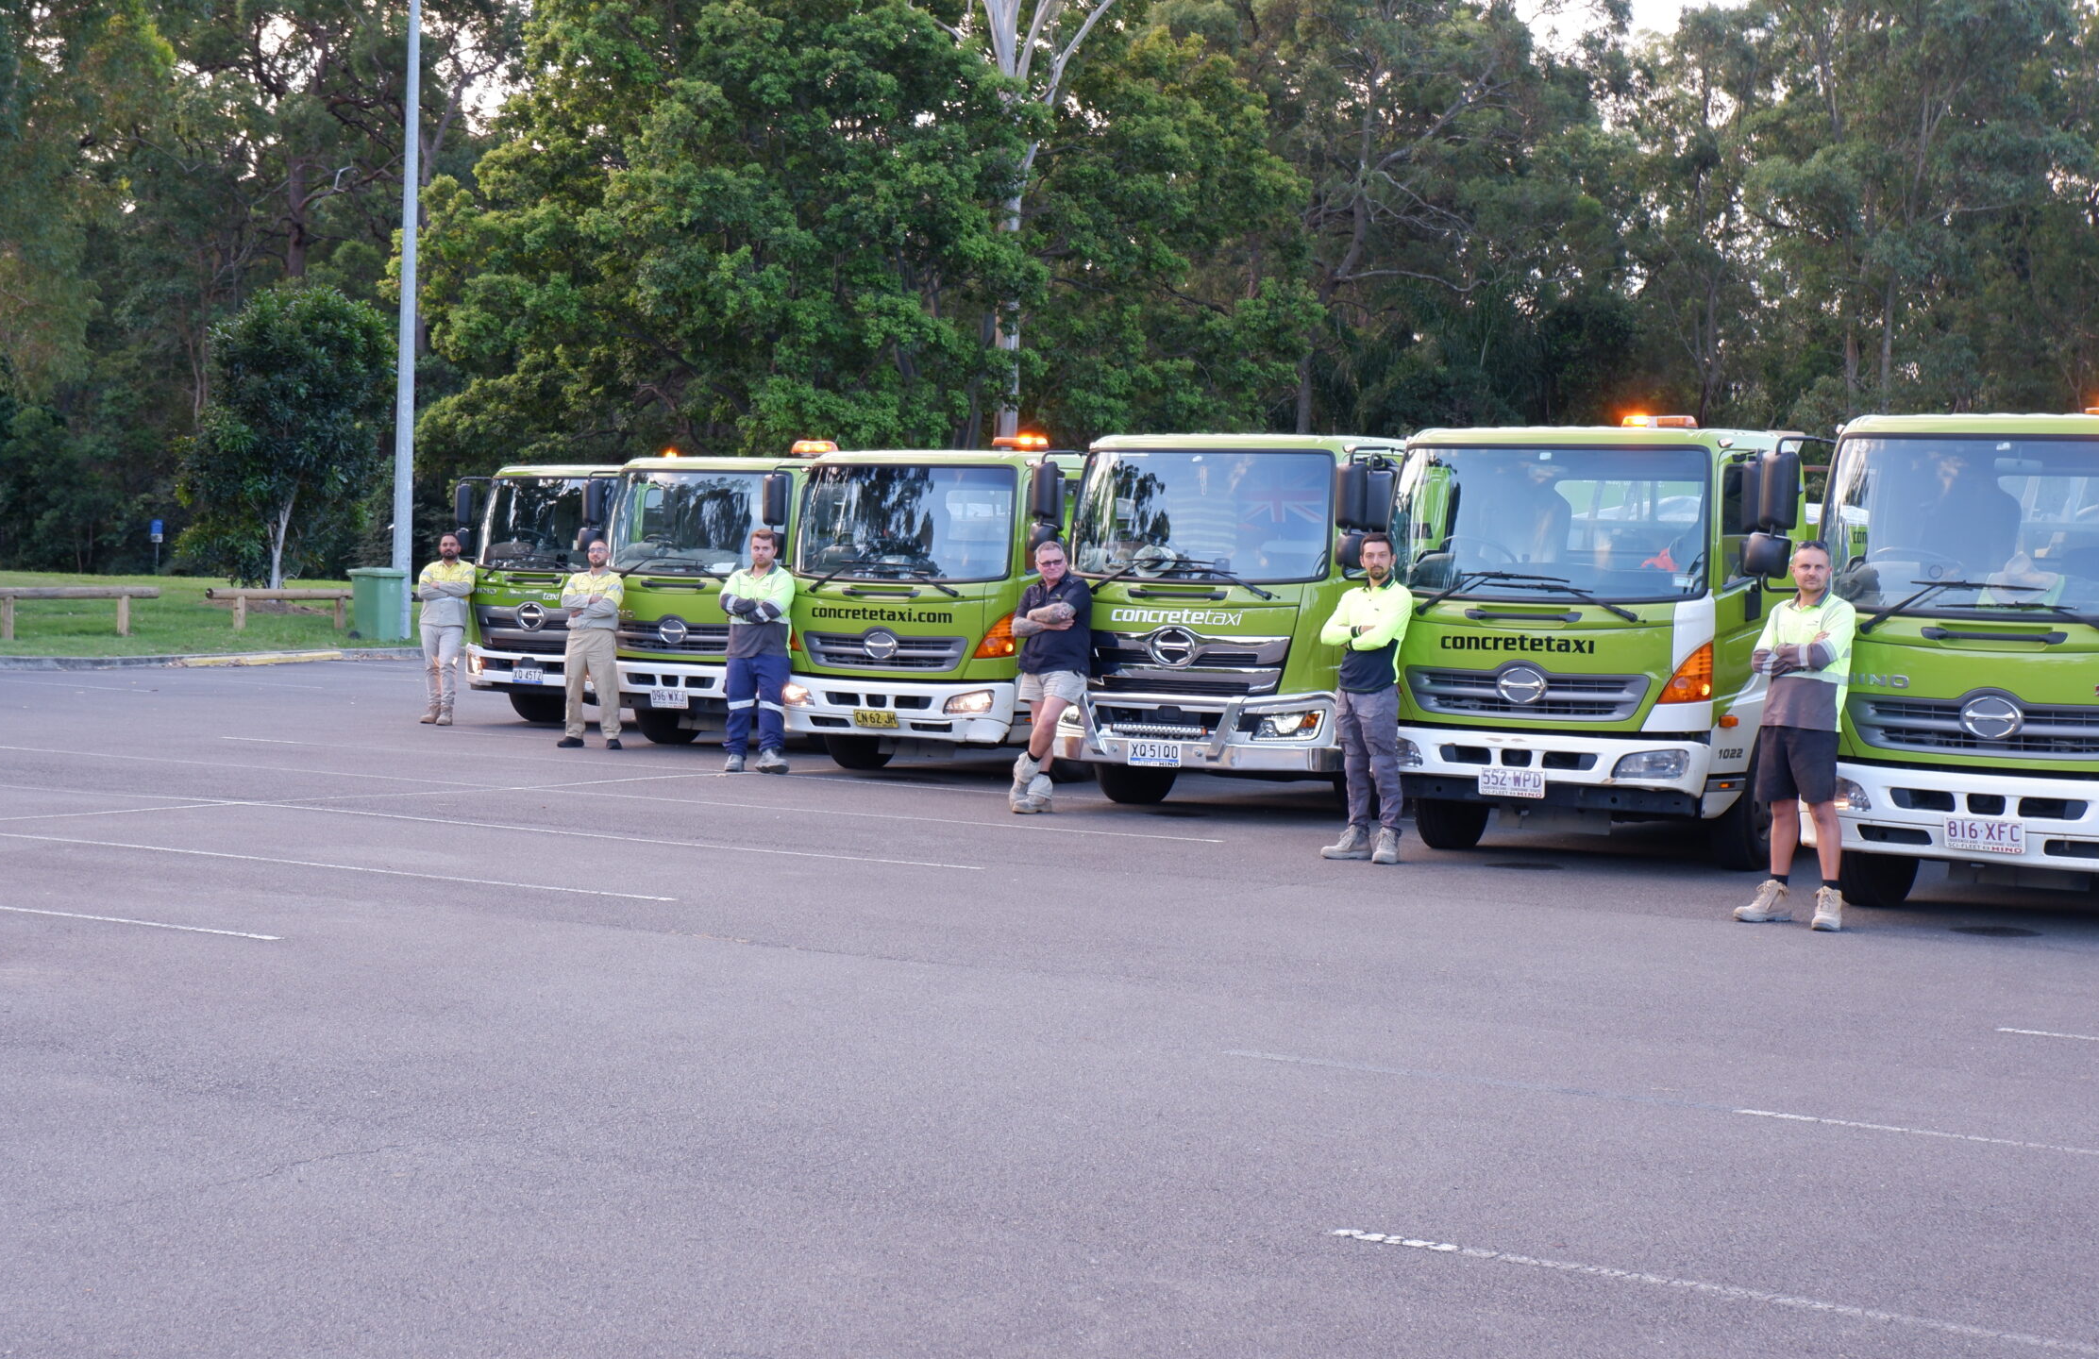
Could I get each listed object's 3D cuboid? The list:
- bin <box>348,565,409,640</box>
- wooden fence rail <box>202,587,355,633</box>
[{"bbox_3d":[-9.836,-1.091,47.800,0.730,1.070,0.580,3,2,34],"label":"bin"},{"bbox_3d":[-11.975,-1.095,51.500,0.180,0.670,3.200,3,2,40],"label":"wooden fence rail"}]

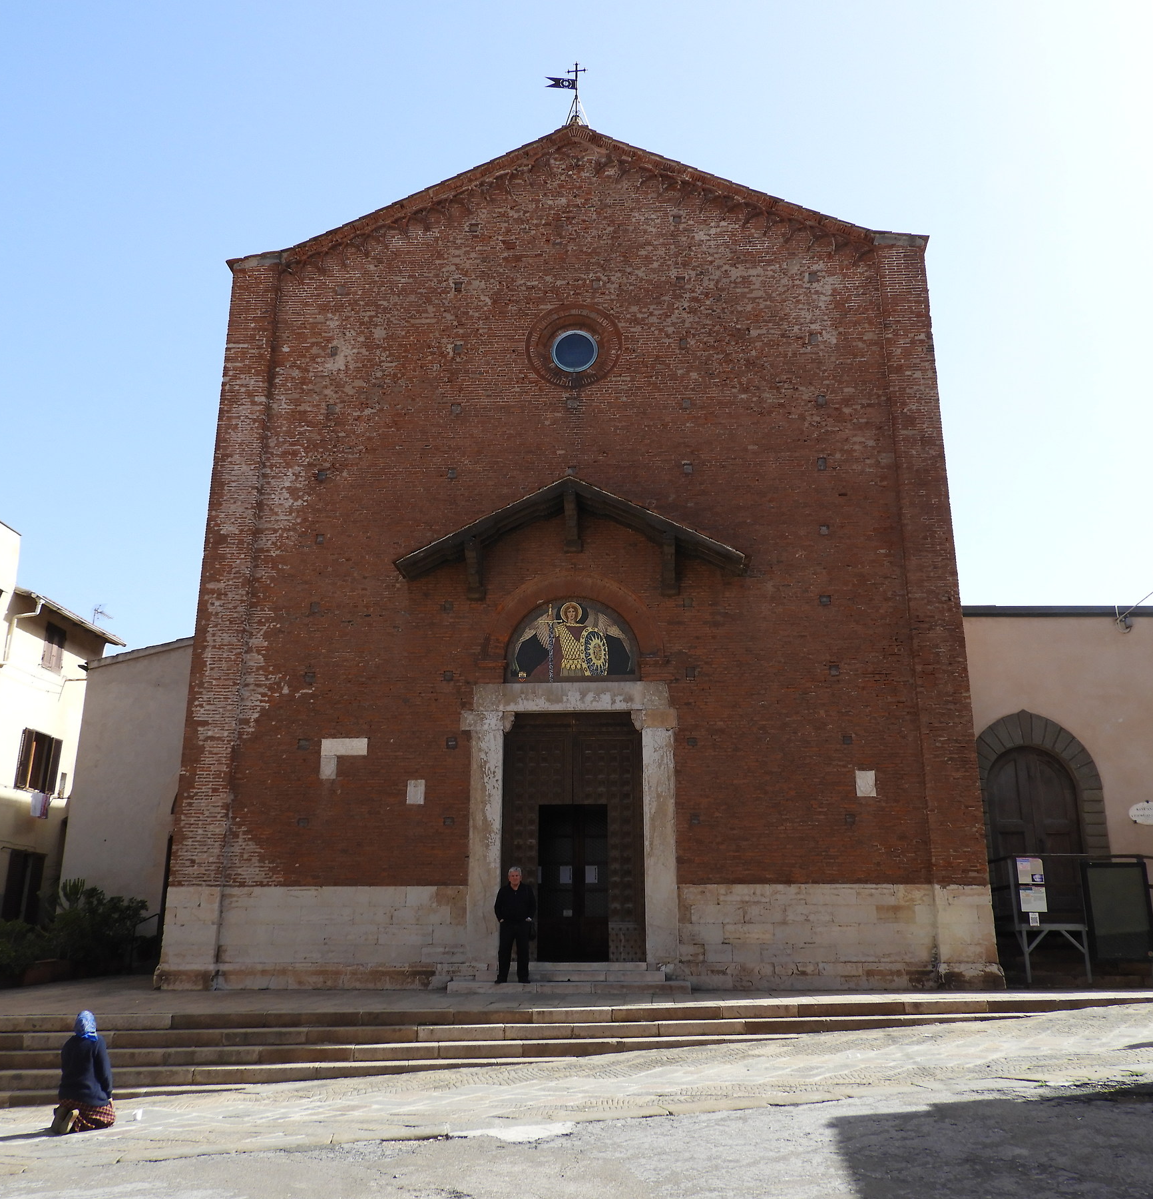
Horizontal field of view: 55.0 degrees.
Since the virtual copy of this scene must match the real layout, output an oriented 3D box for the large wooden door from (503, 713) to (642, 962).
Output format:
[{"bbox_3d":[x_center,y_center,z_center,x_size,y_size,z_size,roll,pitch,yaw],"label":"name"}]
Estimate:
[{"bbox_3d":[-0.064,4.005,19.010,2.470,4.215,0.200,-1,-17,3],"label":"large wooden door"}]

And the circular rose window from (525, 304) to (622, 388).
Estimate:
[{"bbox_3d":[-0.024,-4.903,21.472,1.840,1.808,0.300,-1,-17,3],"label":"circular rose window"}]

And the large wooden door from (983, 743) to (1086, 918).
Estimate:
[{"bbox_3d":[8.921,4.510,21.417,1.750,3.365,0.200,0,-17,0],"label":"large wooden door"}]

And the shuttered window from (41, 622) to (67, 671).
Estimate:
[{"bbox_3d":[-12.561,1.198,26.698,0.120,1.121,0.930,0,-17,1],"label":"shuttered window"}]

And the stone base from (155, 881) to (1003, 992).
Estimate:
[{"bbox_3d":[-0.100,5.575,18.268,13.700,1.660,0.600,-1,-17,3],"label":"stone base"}]

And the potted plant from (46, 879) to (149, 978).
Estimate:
[{"bbox_3d":[-9.505,6.496,21.960,1.600,1.827,1.400,-1,-17,3],"label":"potted plant"}]

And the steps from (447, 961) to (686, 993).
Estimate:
[{"bbox_3d":[-0.080,5.813,17.049,3.625,0.420,1.200,-1,-17,4],"label":"steps"}]

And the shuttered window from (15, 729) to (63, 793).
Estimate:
[{"bbox_3d":[-12.537,3.836,25.978,0.180,1.345,1.869,0,-17,1],"label":"shuttered window"}]

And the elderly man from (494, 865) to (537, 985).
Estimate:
[{"bbox_3d":[-0.972,5.160,17.611,0.620,1.780,0.360,1,-17,-2],"label":"elderly man"}]

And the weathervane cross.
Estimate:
[{"bbox_3d":[-0.188,-10.391,22.811,0.915,1.590,0.350,0,-17,0],"label":"weathervane cross"}]

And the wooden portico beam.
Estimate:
[{"bbox_3d":[-0.096,-1.088,19.423,6.042,1.932,0.880,-1,-17,4],"label":"wooden portico beam"}]

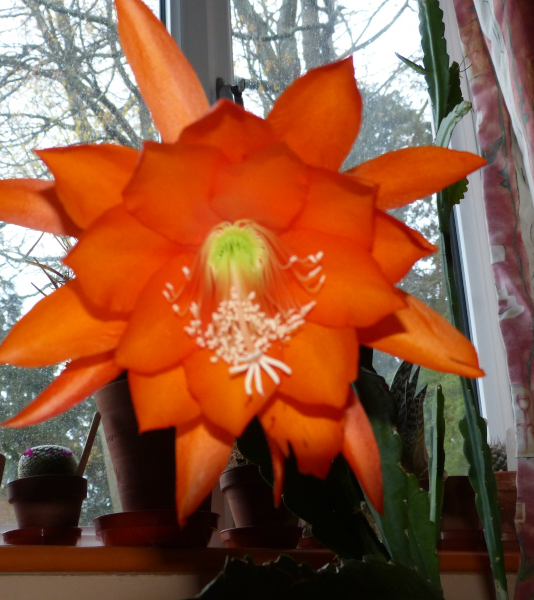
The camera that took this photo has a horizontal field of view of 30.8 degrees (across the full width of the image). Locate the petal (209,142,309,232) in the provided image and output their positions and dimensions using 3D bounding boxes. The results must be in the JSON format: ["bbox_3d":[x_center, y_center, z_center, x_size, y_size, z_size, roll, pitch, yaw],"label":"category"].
[{"bbox_3d":[-0.003,-0.038,0.329,0.032,0.015,0.043,5,-39,-1],"label":"petal"}]

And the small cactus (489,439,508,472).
[{"bbox_3d":[0.299,0.205,1.280,0.040,0.046,0.040,-3,-20,0],"label":"small cactus"}]

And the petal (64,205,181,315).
[{"bbox_3d":[-0.049,-0.014,0.333,0.046,0.035,0.014,-6,13,-30],"label":"petal"}]

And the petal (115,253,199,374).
[{"bbox_3d":[-0.037,0.004,0.335,0.029,0.048,0.014,37,-24,-7],"label":"petal"}]

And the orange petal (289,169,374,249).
[{"bbox_3d":[0.022,-0.031,0.331,0.029,0.014,0.040,46,-47,-8],"label":"orange petal"}]

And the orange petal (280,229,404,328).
[{"bbox_3d":[0.025,-0.008,0.333,0.049,0.032,0.015,25,12,27],"label":"orange petal"}]

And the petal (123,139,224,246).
[{"bbox_3d":[-0.031,-0.036,0.330,0.030,0.014,0.047,-33,-47,6],"label":"petal"}]

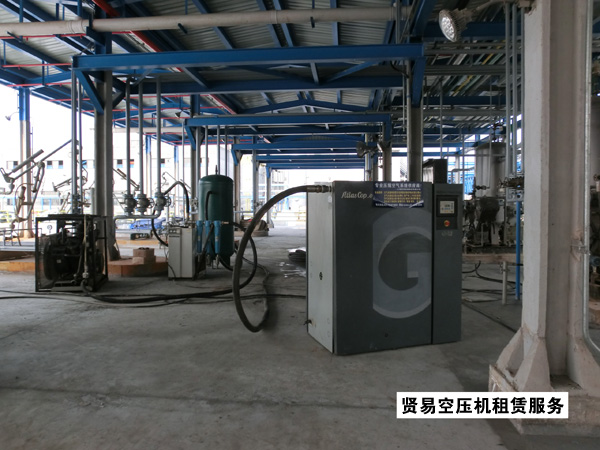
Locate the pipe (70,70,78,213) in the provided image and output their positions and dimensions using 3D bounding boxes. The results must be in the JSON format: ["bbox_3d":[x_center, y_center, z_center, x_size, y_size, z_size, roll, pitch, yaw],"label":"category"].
[{"bbox_3d":[-4.319,-1.591,8.300,0.110,2.703,0.110,0,2,6],"label":"pipe"}]

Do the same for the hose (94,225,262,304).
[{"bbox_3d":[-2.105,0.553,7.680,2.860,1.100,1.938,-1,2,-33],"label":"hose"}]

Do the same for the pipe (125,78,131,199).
[{"bbox_3d":[-3.854,-1.962,9.716,0.100,2.691,0.100,0,2,6],"label":"pipe"}]

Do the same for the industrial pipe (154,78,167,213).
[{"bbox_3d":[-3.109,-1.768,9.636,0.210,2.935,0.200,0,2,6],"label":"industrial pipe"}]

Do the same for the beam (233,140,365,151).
[{"bbox_3d":[0.181,-3.634,20.195,6.758,0.260,0.180,0,2,6],"label":"beam"}]

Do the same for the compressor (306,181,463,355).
[{"bbox_3d":[0.809,0.365,4.261,1.302,1.506,0.710,-1,2,-18],"label":"compressor"}]

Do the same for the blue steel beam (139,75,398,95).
[{"bbox_3d":[-0.896,-3.340,10.432,6.801,0.260,0.180,0,2,6],"label":"blue steel beam"}]

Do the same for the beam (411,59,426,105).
[{"bbox_3d":[2.145,-2.573,7.850,0.160,0.150,0.975,-2,-38,6],"label":"beam"}]

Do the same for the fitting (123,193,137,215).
[{"bbox_3d":[-3.856,-0.486,9.800,0.300,0.480,0.240,0,2,6],"label":"fitting"}]

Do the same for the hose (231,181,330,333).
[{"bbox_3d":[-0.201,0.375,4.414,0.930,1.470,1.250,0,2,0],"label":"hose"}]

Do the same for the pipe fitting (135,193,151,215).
[{"bbox_3d":[-3.514,-0.469,9.679,0.310,0.460,0.270,0,2,6],"label":"pipe fitting"}]

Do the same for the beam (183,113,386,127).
[{"bbox_3d":[-0.448,-3.454,14.375,6.833,0.260,0.180,0,2,6],"label":"beam"}]

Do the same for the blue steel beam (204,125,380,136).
[{"bbox_3d":[-0.263,-3.303,15.057,6.300,0.260,0.160,0,2,6],"label":"blue steel beam"}]

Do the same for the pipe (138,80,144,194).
[{"bbox_3d":[-3.585,-1.972,9.800,0.100,2.561,0.100,0,2,6],"label":"pipe"}]

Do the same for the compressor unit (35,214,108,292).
[{"bbox_3d":[-4.040,0.464,7.815,0.970,1.270,1.020,0,2,-12],"label":"compressor unit"}]

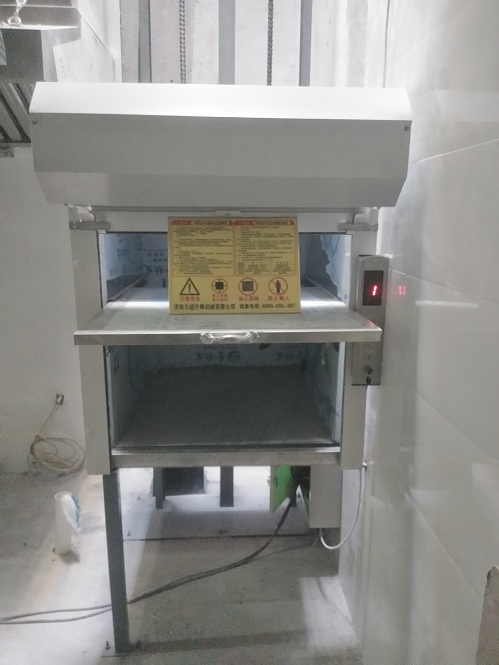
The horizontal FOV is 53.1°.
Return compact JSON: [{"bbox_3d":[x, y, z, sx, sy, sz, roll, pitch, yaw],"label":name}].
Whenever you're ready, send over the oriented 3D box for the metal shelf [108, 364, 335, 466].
[{"bbox_3d":[-0.090,0.330,2.228,0.791,0.070,0.988,0,13,-2],"label":"metal shelf"}]

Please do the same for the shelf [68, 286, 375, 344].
[{"bbox_3d":[-0.070,-0.084,1.761,0.807,0.037,0.870,0,13,-2],"label":"shelf"}]

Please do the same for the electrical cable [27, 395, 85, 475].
[{"bbox_3d":[-1.208,0.650,3.146,0.335,0.522,0.113,0,13,-2],"label":"electrical cable"}]

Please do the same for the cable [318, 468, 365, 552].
[{"bbox_3d":[0.348,0.671,1.896,0.165,0.336,0.121,0,13,-2],"label":"cable"}]

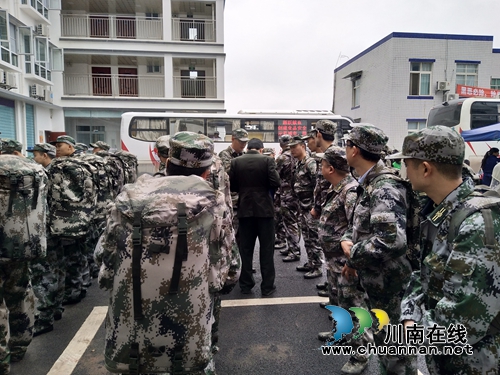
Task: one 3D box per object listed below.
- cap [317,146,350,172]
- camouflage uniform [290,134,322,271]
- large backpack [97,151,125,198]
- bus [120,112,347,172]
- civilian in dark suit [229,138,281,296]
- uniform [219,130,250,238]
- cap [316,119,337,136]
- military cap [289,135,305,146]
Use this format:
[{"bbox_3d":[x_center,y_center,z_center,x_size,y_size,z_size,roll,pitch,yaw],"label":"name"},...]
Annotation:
[{"bbox_3d":[0.700,-0.239,3.150,0.265,0.140,0.185,20,13,21],"label":"cap"},{"bbox_3d":[0.712,0.264,4.731,0.330,1.620,0.480,-3,7,-30],"label":"camouflage uniform"},{"bbox_3d":[-1.713,-0.126,4.562,0.420,0.620,0.300,-2,6,-25],"label":"large backpack"},{"bbox_3d":[-0.448,-1.552,15.148,8.714,3.150,2.420,0,6,-6],"label":"bus"},{"bbox_3d":[0.056,0.303,4.172,0.560,1.690,0.380,0,6,-3],"label":"civilian in dark suit"},{"bbox_3d":[-0.167,0.219,4.646,0.520,1.740,0.340,-4,7,-37],"label":"uniform"},{"bbox_3d":[0.779,-0.615,3.850,0.240,0.130,0.180,17,15,39],"label":"cap"},{"bbox_3d":[0.582,-0.570,4.600,0.235,0.120,0.180,-7,9,-34],"label":"military cap"}]

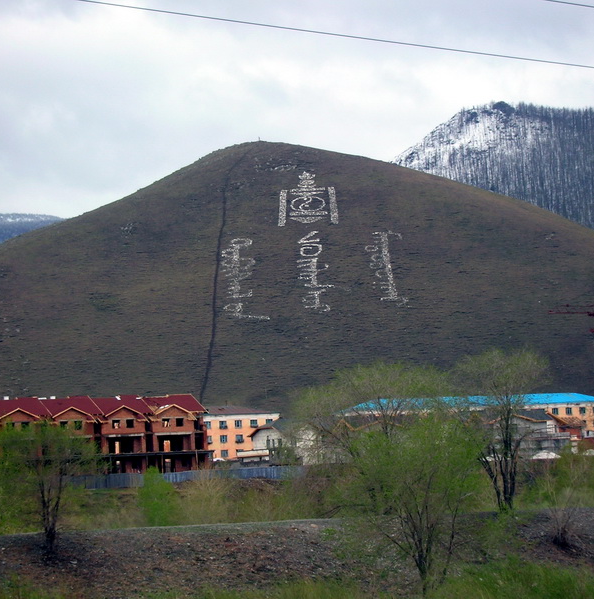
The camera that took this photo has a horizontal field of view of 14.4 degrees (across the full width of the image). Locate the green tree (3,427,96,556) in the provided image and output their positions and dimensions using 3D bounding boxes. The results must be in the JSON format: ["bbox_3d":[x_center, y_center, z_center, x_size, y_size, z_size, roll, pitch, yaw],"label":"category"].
[{"bbox_3d":[-10.421,7.980,100.000,3.900,5.400,3.800,-3,-3,0],"label":"green tree"}]

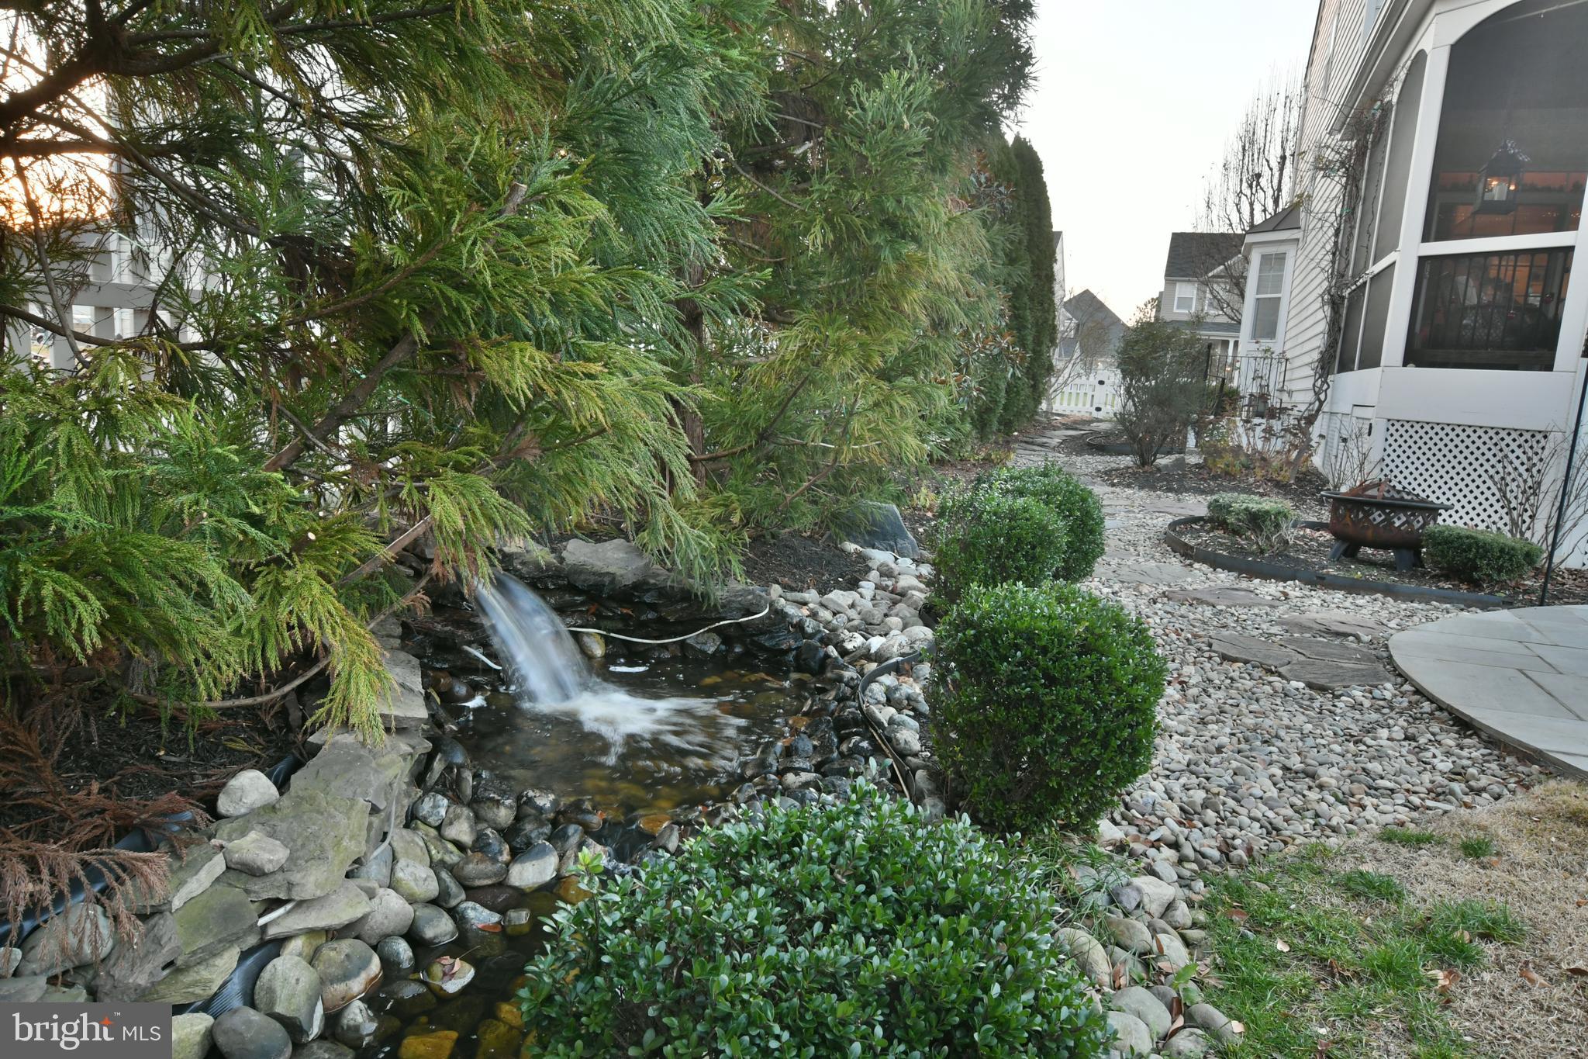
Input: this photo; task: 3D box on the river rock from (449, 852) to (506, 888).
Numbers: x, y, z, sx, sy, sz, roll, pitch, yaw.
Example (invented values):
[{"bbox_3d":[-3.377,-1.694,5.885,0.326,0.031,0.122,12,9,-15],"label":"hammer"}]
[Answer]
[{"bbox_3d":[-0.920,0.993,3.084,0.165,0.095,0.119,-1,9,-17],"label":"river rock"}]

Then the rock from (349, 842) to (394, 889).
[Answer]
[{"bbox_3d":[-1.052,0.838,2.636,0.117,0.099,0.111,0,9,-20],"label":"rock"}]

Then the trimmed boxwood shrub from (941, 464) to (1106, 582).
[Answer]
[{"bbox_3d":[1.283,0.055,5.900,0.950,0.720,0.950,4,9,12],"label":"trimmed boxwood shrub"}]

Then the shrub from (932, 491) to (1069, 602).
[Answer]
[{"bbox_3d":[1.139,0.110,5.837,0.753,0.629,0.739,4,9,0],"label":"shrub"}]

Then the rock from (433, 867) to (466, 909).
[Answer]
[{"bbox_3d":[-0.858,0.890,2.632,0.081,0.077,0.109,-1,10,-30],"label":"rock"}]

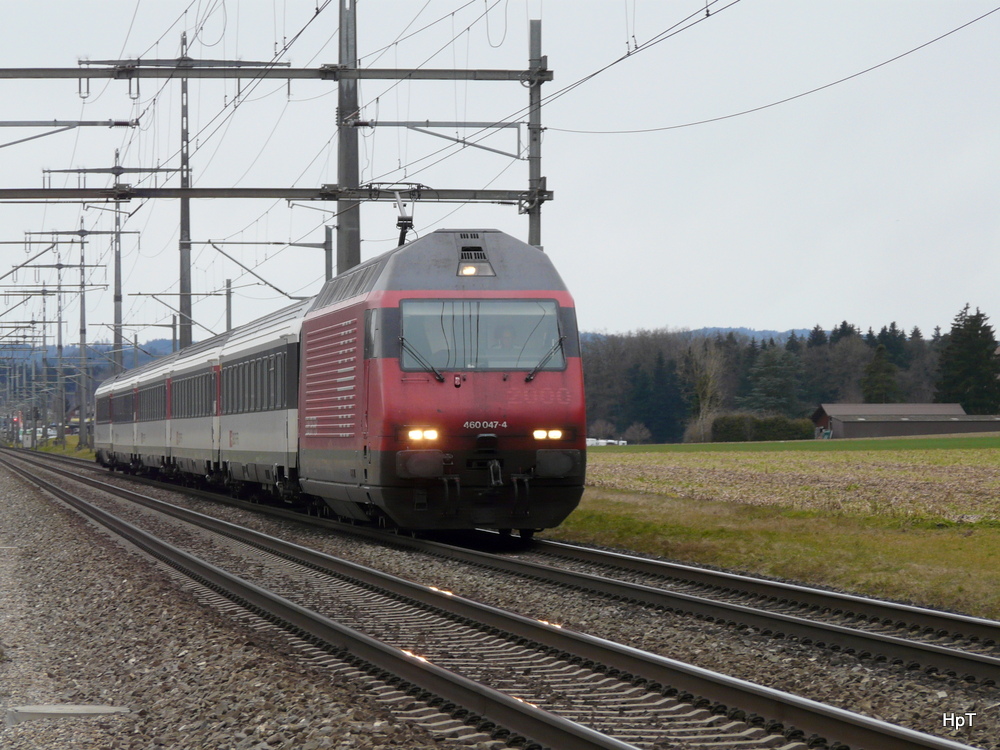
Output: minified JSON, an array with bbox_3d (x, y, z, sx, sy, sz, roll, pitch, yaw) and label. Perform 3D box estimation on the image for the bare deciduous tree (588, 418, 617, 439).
[{"bbox_3d":[15.461,8.711,780.000,4.220,4.300,4.220,0,-1,0],"label":"bare deciduous tree"}]

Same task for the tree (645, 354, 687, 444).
[{"bbox_3d":[26.725,3.772,830.000,6.420,14.770,6.420,0,-1,0],"label":"tree"}]

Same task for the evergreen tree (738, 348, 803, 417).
[{"bbox_3d":[38.187,2.823,730.000,9.040,13.130,9.040,0,-1,0],"label":"evergreen tree"}]

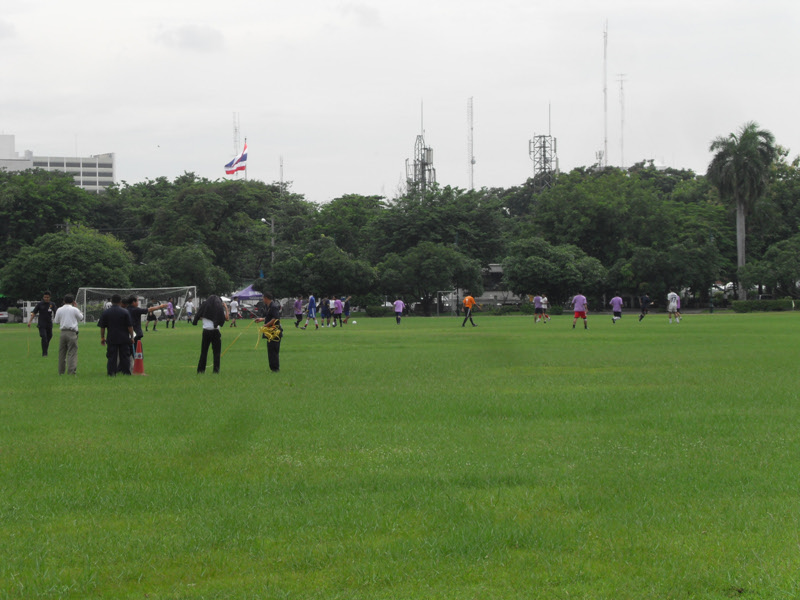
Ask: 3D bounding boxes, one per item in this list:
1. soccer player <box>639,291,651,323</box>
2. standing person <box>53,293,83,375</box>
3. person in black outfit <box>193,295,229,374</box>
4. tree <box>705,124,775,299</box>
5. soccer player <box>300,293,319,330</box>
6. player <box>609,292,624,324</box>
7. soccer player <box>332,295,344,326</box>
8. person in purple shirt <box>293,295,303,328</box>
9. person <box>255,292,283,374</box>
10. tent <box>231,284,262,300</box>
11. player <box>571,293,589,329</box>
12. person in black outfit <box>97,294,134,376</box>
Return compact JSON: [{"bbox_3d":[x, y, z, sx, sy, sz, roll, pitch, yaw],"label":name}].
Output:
[{"bbox_3d":[13.201,0.405,126.500,0.750,1.570,0.550,-1,0,-37],"label":"soccer player"},{"bbox_3d":[-6.898,0.736,49.200,0.570,1.700,0.420,-1,0,14],"label":"standing person"},{"bbox_3d":[-3.997,0.735,49.800,0.720,1.690,0.500,-1,0,0],"label":"person in black outfit"},{"bbox_3d":[28.539,-6.961,197.000,5.800,15.800,5.800,-1,0,0],"label":"tree"},{"bbox_3d":[-4.219,0.539,110.500,0.820,1.730,0.550,-1,0,-15],"label":"soccer player"},{"bbox_3d":[10.516,0.374,114.500,0.620,1.600,0.600,-1,0,30],"label":"player"},{"bbox_3d":[-3.222,0.613,122.500,0.550,1.640,0.550,-1,0,-41],"label":"soccer player"},{"bbox_3d":[-5.019,0.566,116.000,0.550,1.670,0.500,-1,0,23],"label":"person in purple shirt"},{"bbox_3d":[-2.723,0.676,49.000,0.500,1.710,0.500,-1,0,-22],"label":"person"},{"bbox_3d":[-12.410,0.125,197.000,3.000,2.900,3.000,-1,0,-15],"label":"tent"},{"bbox_3d":[7.957,0.457,104.500,0.720,1.700,0.450,-1,0,9],"label":"player"},{"bbox_3d":[-5.857,0.733,48.700,0.700,1.700,0.380,-1,0,5],"label":"person in black outfit"}]

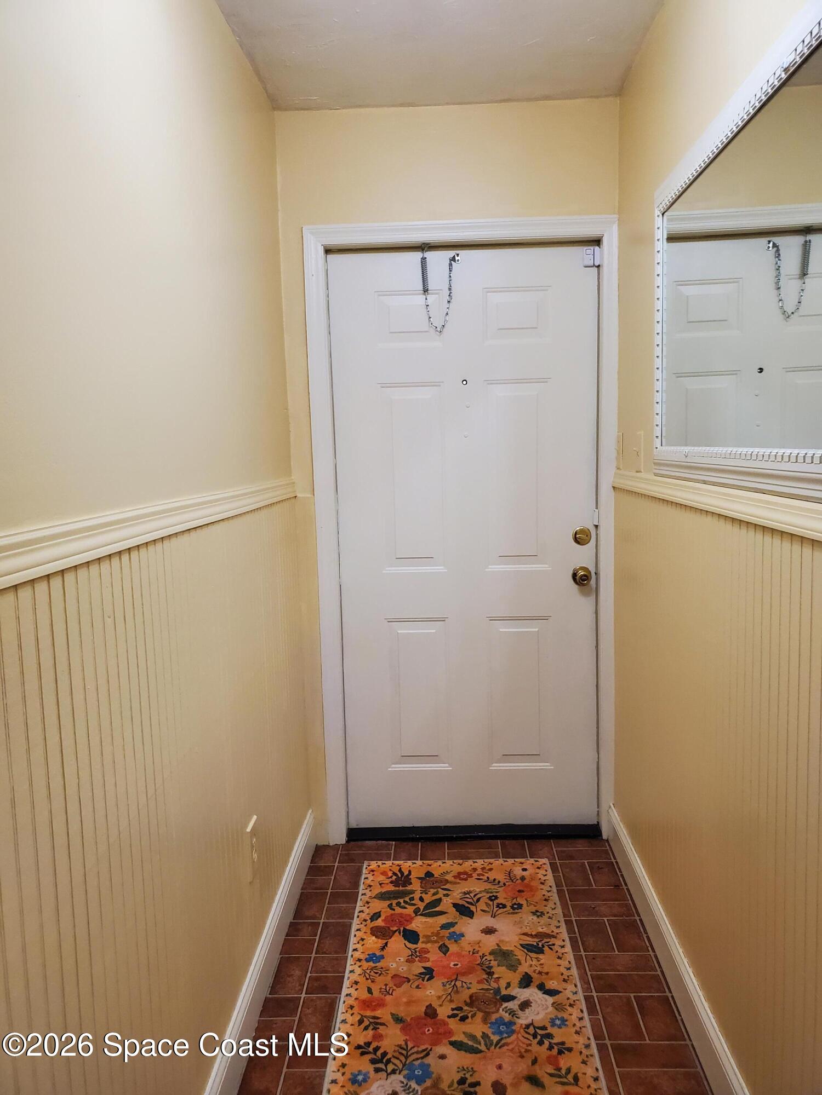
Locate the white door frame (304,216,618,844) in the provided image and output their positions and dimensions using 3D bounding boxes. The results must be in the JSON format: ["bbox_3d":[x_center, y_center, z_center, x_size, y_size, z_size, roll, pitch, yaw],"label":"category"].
[{"bbox_3d":[0.192,-0.011,2.896,1.029,2.148,0.125,-1,7,2],"label":"white door frame"}]

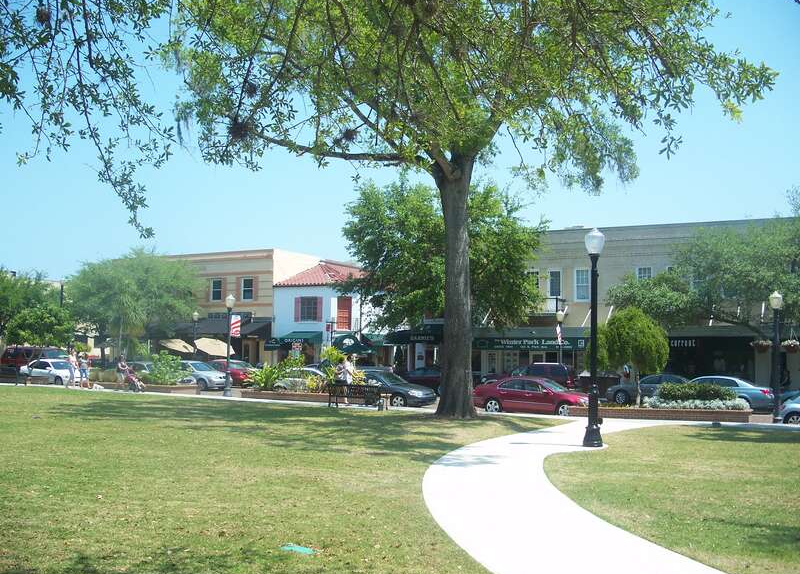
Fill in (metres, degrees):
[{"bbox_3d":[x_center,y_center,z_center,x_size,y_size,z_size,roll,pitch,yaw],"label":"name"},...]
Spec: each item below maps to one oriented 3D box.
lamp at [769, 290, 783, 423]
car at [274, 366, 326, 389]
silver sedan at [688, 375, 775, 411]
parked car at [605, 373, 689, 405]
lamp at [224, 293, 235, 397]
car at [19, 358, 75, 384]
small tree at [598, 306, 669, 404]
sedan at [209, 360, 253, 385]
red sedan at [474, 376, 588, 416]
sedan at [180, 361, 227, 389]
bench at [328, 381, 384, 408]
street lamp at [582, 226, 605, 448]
[{"bbox_3d":[10.885,2.008,24.746,0.420,3.820,0.420,-1,-5,27],"label":"lamp"},{"bbox_3d":[-4.248,4.263,37.445,4.600,1.400,1.800,-1,-5,31],"label":"car"},{"bbox_3d":[12.848,4.412,35.143,4.800,1.460,1.820,-1,-5,31],"label":"silver sedan"},{"bbox_3d":[11.517,4.647,38.243,4.600,1.460,1.800,-1,-5,31],"label":"parked car"},{"bbox_3d":[-6.433,2.198,32.349,0.420,3.900,0.420,-2,-5,33],"label":"lamp"},{"bbox_3d":[-19.063,4.739,47.759,4.600,1.410,1.780,-2,-5,34],"label":"car"},{"bbox_3d":[7.403,2.233,27.472,2.600,3.250,2.600,0,-5,15],"label":"small tree"},{"bbox_3d":[-10.148,4.809,47.943,4.600,1.450,1.800,-1,-5,31],"label":"sedan"},{"bbox_3d":[4.803,4.001,31.043,4.800,1.460,1.830,-1,-5,31],"label":"red sedan"},{"bbox_3d":[-10.309,4.450,43.276,4.600,1.450,1.770,-2,-5,32],"label":"sedan"},{"bbox_3d":[-1.401,3.568,27.968,1.900,0.820,0.650,-1,-5,31],"label":"bench"},{"bbox_3d":[3.729,0.965,16.561,0.420,4.220,0.420,-1,-5,27],"label":"street lamp"}]

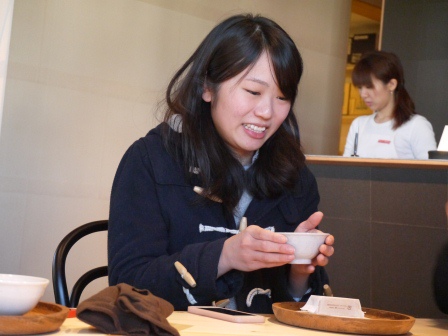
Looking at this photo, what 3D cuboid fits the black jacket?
[{"bbox_3d":[-0.018,0.190,1.740,0.440,0.510,0.370,6,-3,-30],"label":"black jacket"}]

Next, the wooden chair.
[{"bbox_3d":[-0.080,0.530,1.840,0.420,0.830,0.500,6,-3,-30],"label":"wooden chair"}]

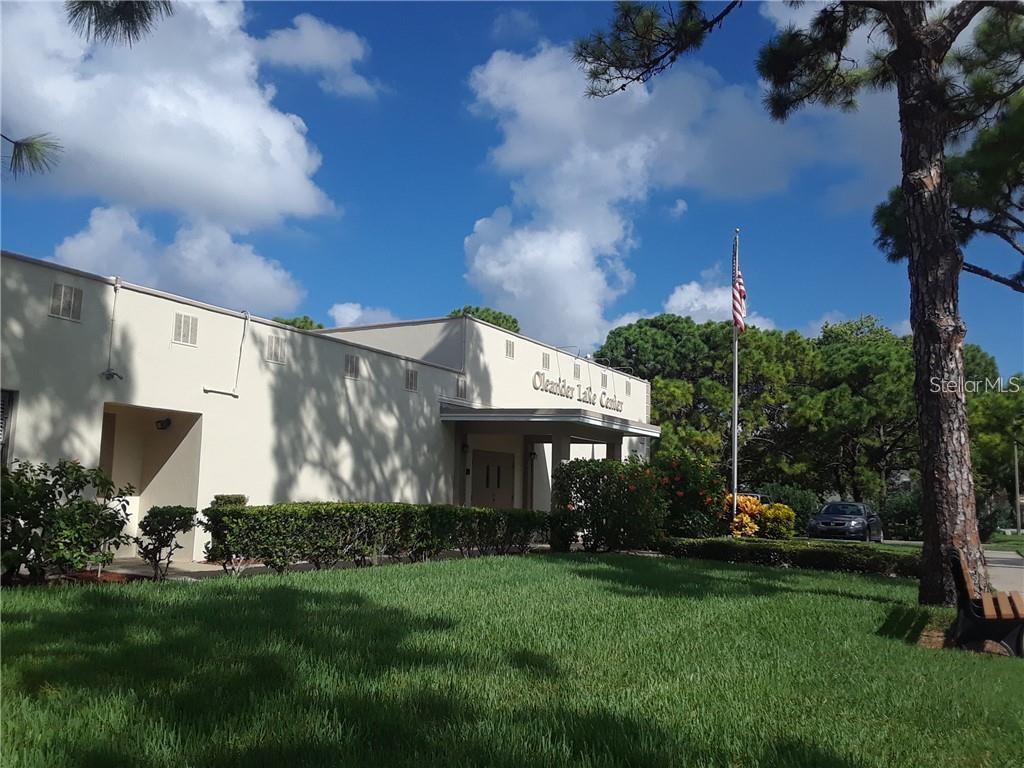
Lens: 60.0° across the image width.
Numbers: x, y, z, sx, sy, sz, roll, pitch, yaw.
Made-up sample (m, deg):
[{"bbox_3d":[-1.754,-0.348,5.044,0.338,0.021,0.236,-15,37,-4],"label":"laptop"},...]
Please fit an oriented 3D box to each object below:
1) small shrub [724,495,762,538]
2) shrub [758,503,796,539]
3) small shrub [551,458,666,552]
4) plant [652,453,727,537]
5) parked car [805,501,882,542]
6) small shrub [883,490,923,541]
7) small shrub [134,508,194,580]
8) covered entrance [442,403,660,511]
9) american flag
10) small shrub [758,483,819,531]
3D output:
[{"bbox_3d":[6.283,3.774,24.089,1.050,1.450,1.000,0,-7,15],"label":"small shrub"},{"bbox_3d":[7.262,3.932,24.277,1.050,1.250,1.000,0,-7,17],"label":"shrub"},{"bbox_3d":[2.331,2.909,21.438,2.650,2.250,2.000,1,-7,6],"label":"small shrub"},{"bbox_3d":[4.619,3.073,23.356,2.100,2.550,1.900,1,-7,11],"label":"plant"},{"bbox_3d":[11.434,4.820,30.181,1.850,1.475,4.930,-2,-8,29],"label":"parked car"},{"bbox_3d":[16.161,5.386,36.635,1.700,2.200,1.600,-1,-8,24],"label":"small shrub"},{"bbox_3d":[-4.846,2.177,12.411,0.780,1.000,0.720,5,-8,-21],"label":"small shrub"},{"bbox_3d":[0.996,2.315,21.204,3.457,3.080,4.483,-2,-8,29],"label":"covered entrance"},{"bbox_3d":[6.435,-2.786,25.103,0.380,2.720,0.380,0,-7,14],"label":"american flag"},{"bbox_3d":[10.829,4.982,34.632,2.400,2.150,2.000,0,-7,17],"label":"small shrub"}]

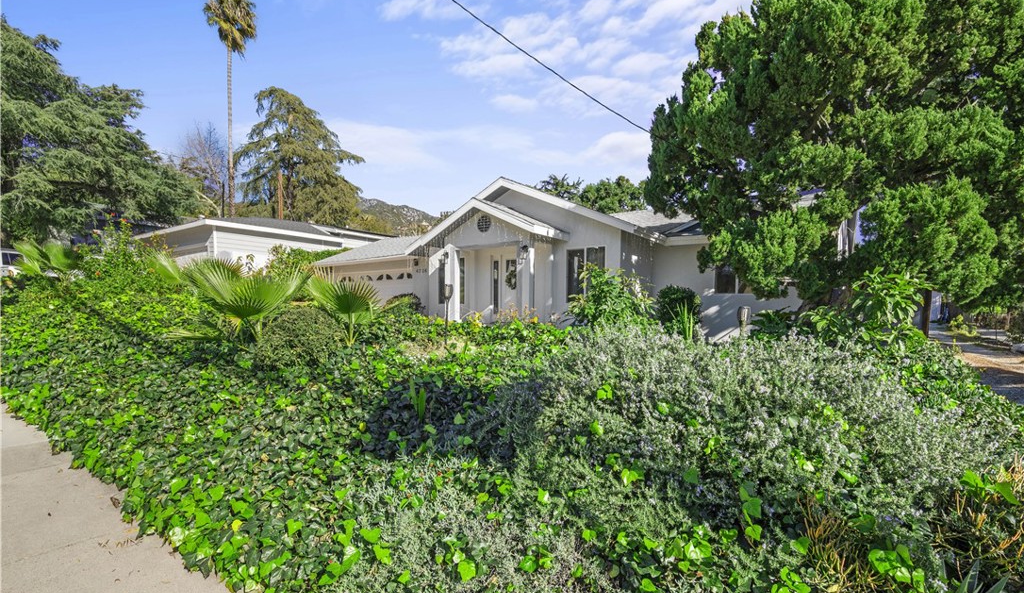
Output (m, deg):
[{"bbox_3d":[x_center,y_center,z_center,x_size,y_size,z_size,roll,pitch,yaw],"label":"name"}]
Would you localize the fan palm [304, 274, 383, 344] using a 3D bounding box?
[{"bbox_3d":[-3.450,0.290,9.300,1.500,1.450,1.400,0,0,0],"label":"fan palm"}]

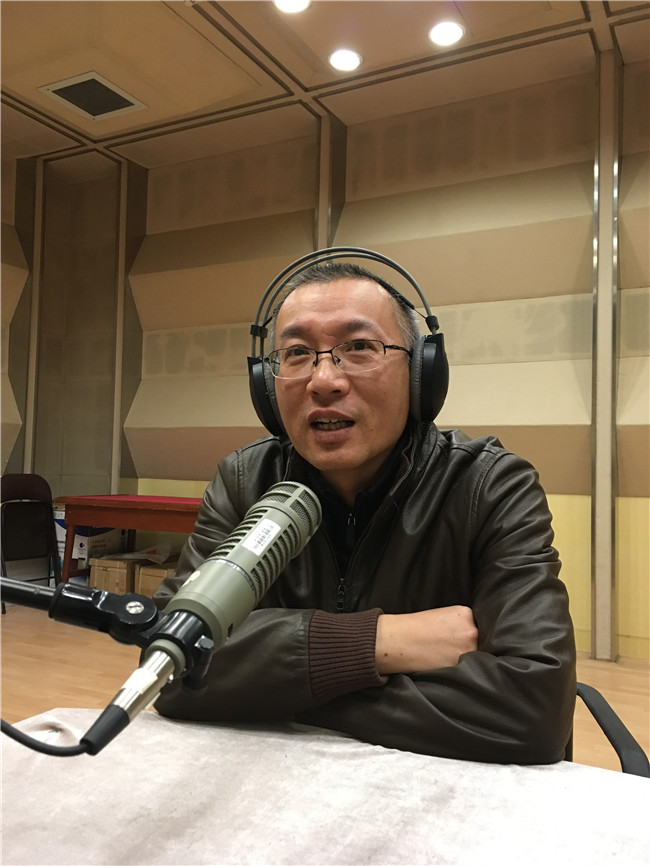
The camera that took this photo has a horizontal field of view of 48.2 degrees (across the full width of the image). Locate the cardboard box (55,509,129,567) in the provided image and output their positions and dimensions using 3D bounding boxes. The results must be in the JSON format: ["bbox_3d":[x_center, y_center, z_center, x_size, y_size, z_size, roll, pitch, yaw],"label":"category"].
[{"bbox_3d":[-1.721,0.883,5.331,0.327,0.641,0.441,0,-2,22],"label":"cardboard box"}]

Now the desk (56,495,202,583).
[{"bbox_3d":[-1.044,0.825,4.836,1.380,0.750,0.660,0,-2,22],"label":"desk"}]

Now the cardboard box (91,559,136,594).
[{"bbox_3d":[-1.339,1.016,4.890,0.297,0.360,0.390,0,-2,22],"label":"cardboard box"}]

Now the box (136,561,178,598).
[{"bbox_3d":[-0.972,1.018,4.668,0.315,0.355,0.390,0,-2,22],"label":"box"}]

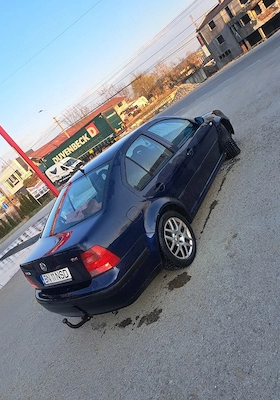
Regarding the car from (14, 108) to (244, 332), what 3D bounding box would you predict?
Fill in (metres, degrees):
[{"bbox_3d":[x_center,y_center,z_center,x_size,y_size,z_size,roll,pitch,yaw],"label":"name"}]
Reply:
[{"bbox_3d":[0.093,-0.309,4.238,1.760,1.450,4.360,-23,20,40],"label":"car"}]

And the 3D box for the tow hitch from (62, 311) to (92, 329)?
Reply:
[{"bbox_3d":[-0.629,1.174,2.746,0.080,0.230,0.260,-23,20,40],"label":"tow hitch"}]

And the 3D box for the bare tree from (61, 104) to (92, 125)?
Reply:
[{"bbox_3d":[-13.400,-17.273,66.611,6.000,11.000,6.000,-36,15,-1],"label":"bare tree"}]

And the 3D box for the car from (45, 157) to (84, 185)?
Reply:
[{"bbox_3d":[-9.316,-3.992,34.757,5.200,2.360,2.030,-24,19,38],"label":"car"}]

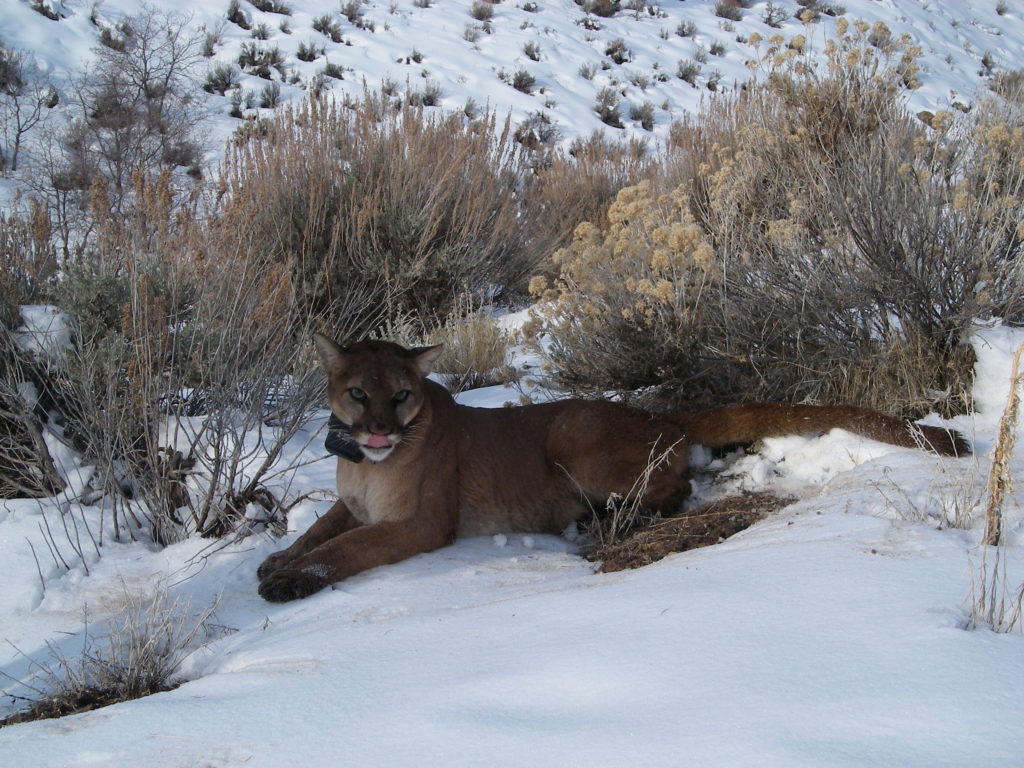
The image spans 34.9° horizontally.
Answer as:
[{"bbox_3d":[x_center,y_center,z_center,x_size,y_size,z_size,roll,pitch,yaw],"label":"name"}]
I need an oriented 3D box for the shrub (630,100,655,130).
[{"bbox_3d":[1.925,-3.961,24.000,0.354,0.443,0.336,0,13,0],"label":"shrub"}]

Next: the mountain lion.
[{"bbox_3d":[0.260,0.050,3.452,1.813,0.450,0.460,-7,15,-29],"label":"mountain lion"}]

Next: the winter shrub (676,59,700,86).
[{"bbox_3d":[2.929,-5.186,27.000,0.398,0.431,0.378,0,13,0],"label":"winter shrub"}]

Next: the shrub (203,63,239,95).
[{"bbox_3d":[-4.732,-4.976,26.500,0.619,0.521,0.588,0,13,0],"label":"shrub"}]

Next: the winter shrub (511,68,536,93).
[{"bbox_3d":[0.187,-4.943,26.500,0.423,0.391,0.402,0,13,0],"label":"winter shrub"}]

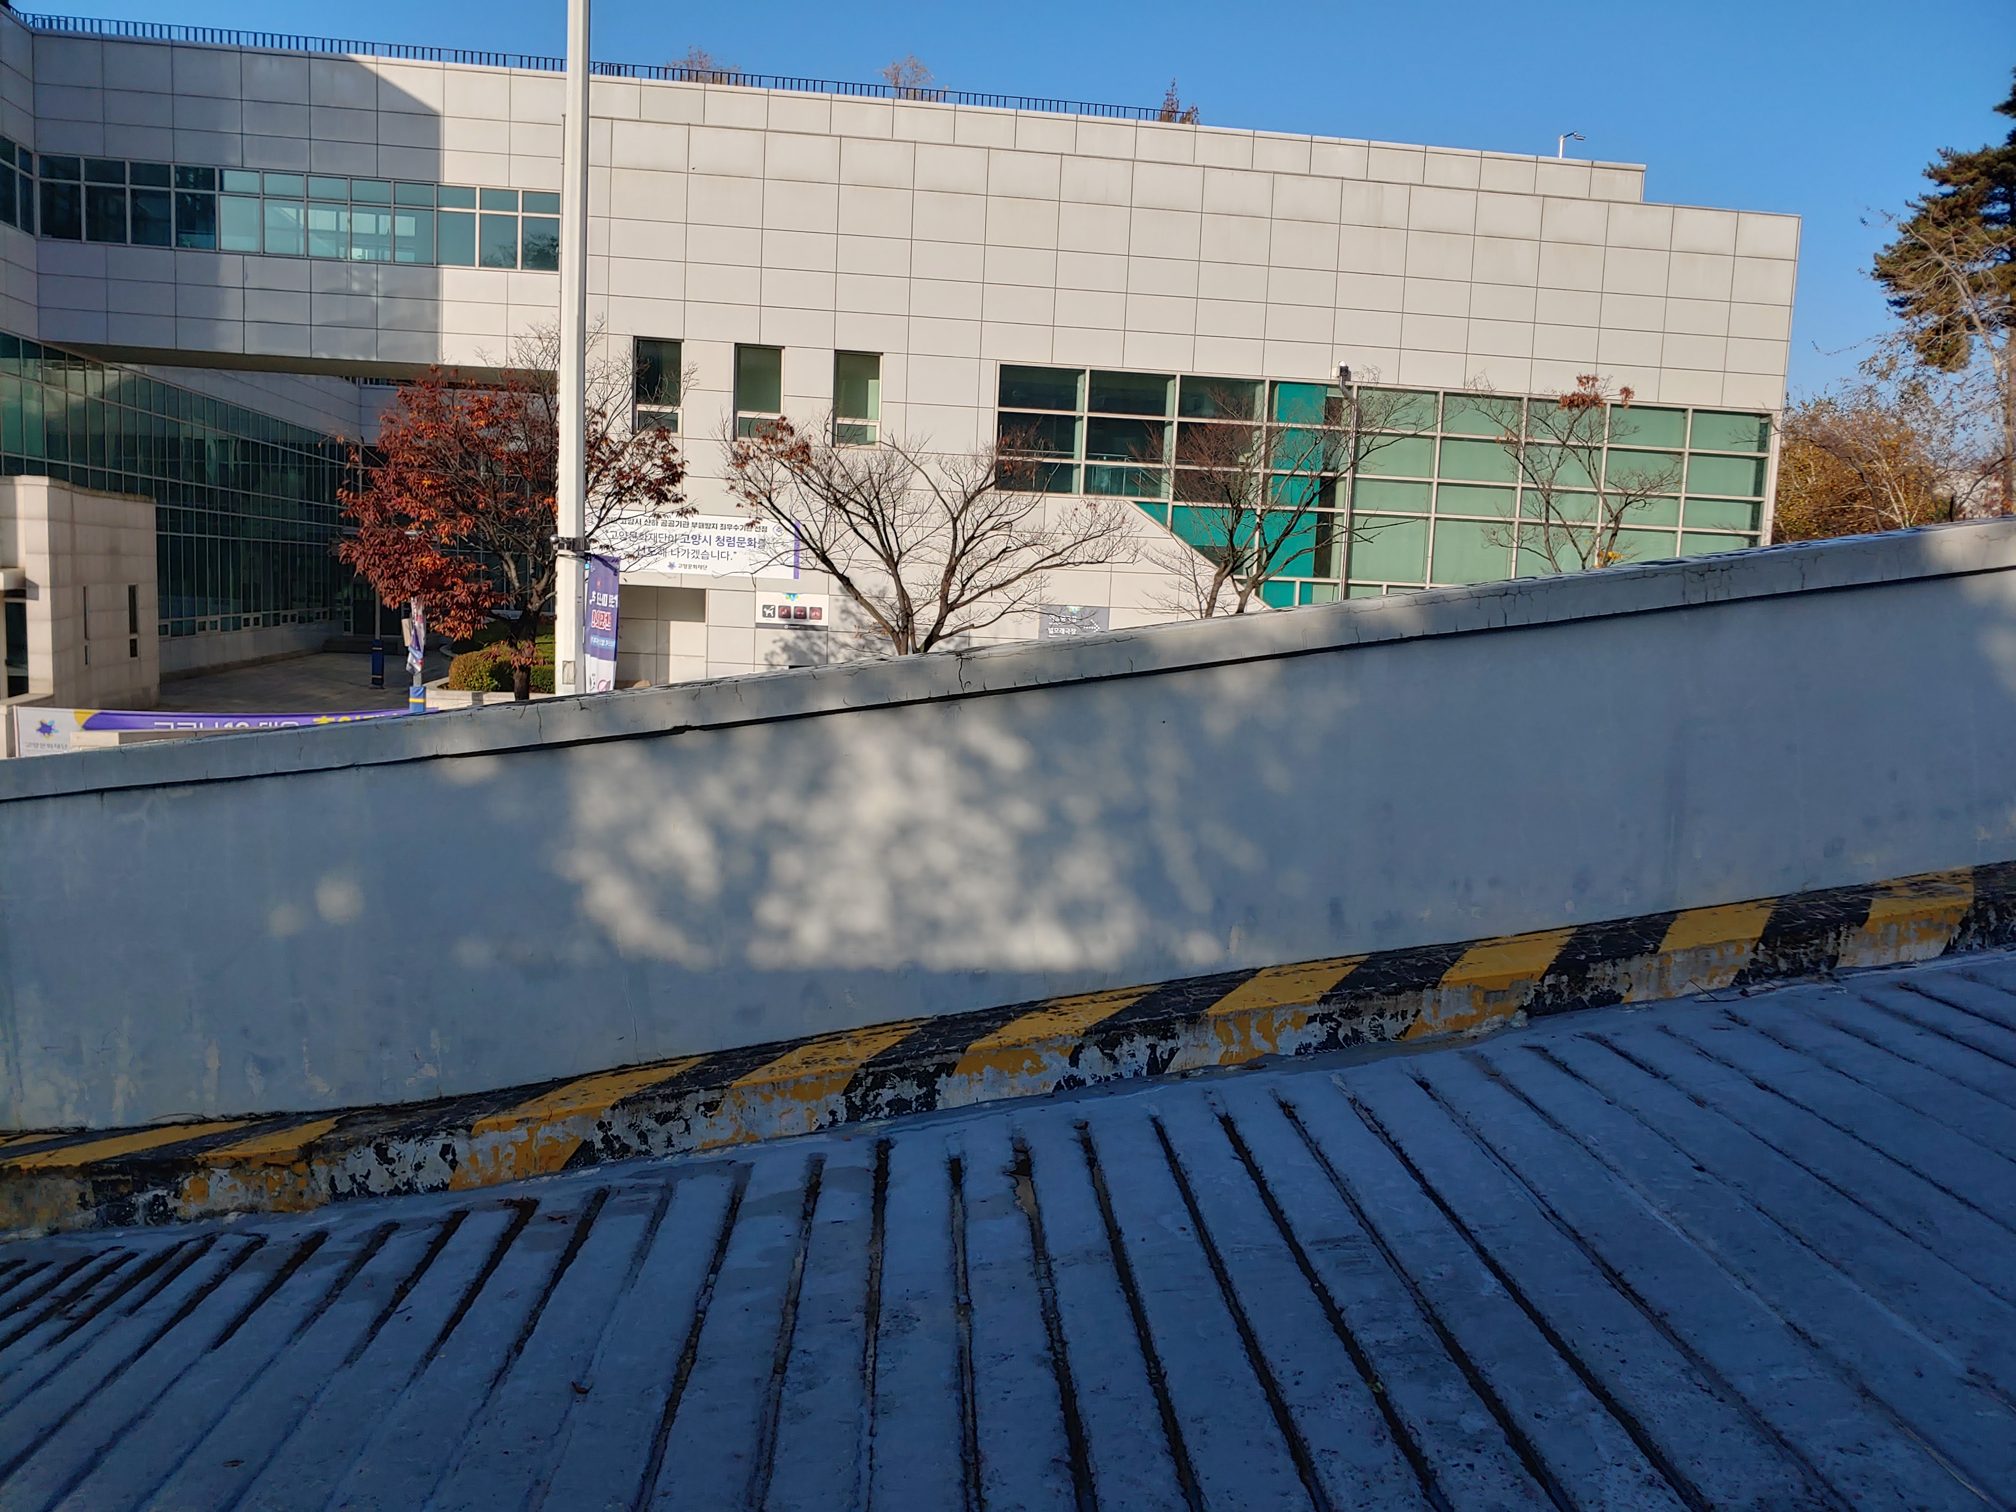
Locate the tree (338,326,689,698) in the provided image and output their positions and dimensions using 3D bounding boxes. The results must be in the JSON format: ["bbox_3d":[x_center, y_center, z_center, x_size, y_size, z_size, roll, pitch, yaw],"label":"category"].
[{"bbox_3d":[-6.929,-3.225,20.313,4.640,5.450,4.270,1,5,-19],"label":"tree"}]

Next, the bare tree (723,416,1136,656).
[{"bbox_3d":[-1.211,-2.610,21.109,5.960,4.550,5.060,2,5,-4],"label":"bare tree"}]

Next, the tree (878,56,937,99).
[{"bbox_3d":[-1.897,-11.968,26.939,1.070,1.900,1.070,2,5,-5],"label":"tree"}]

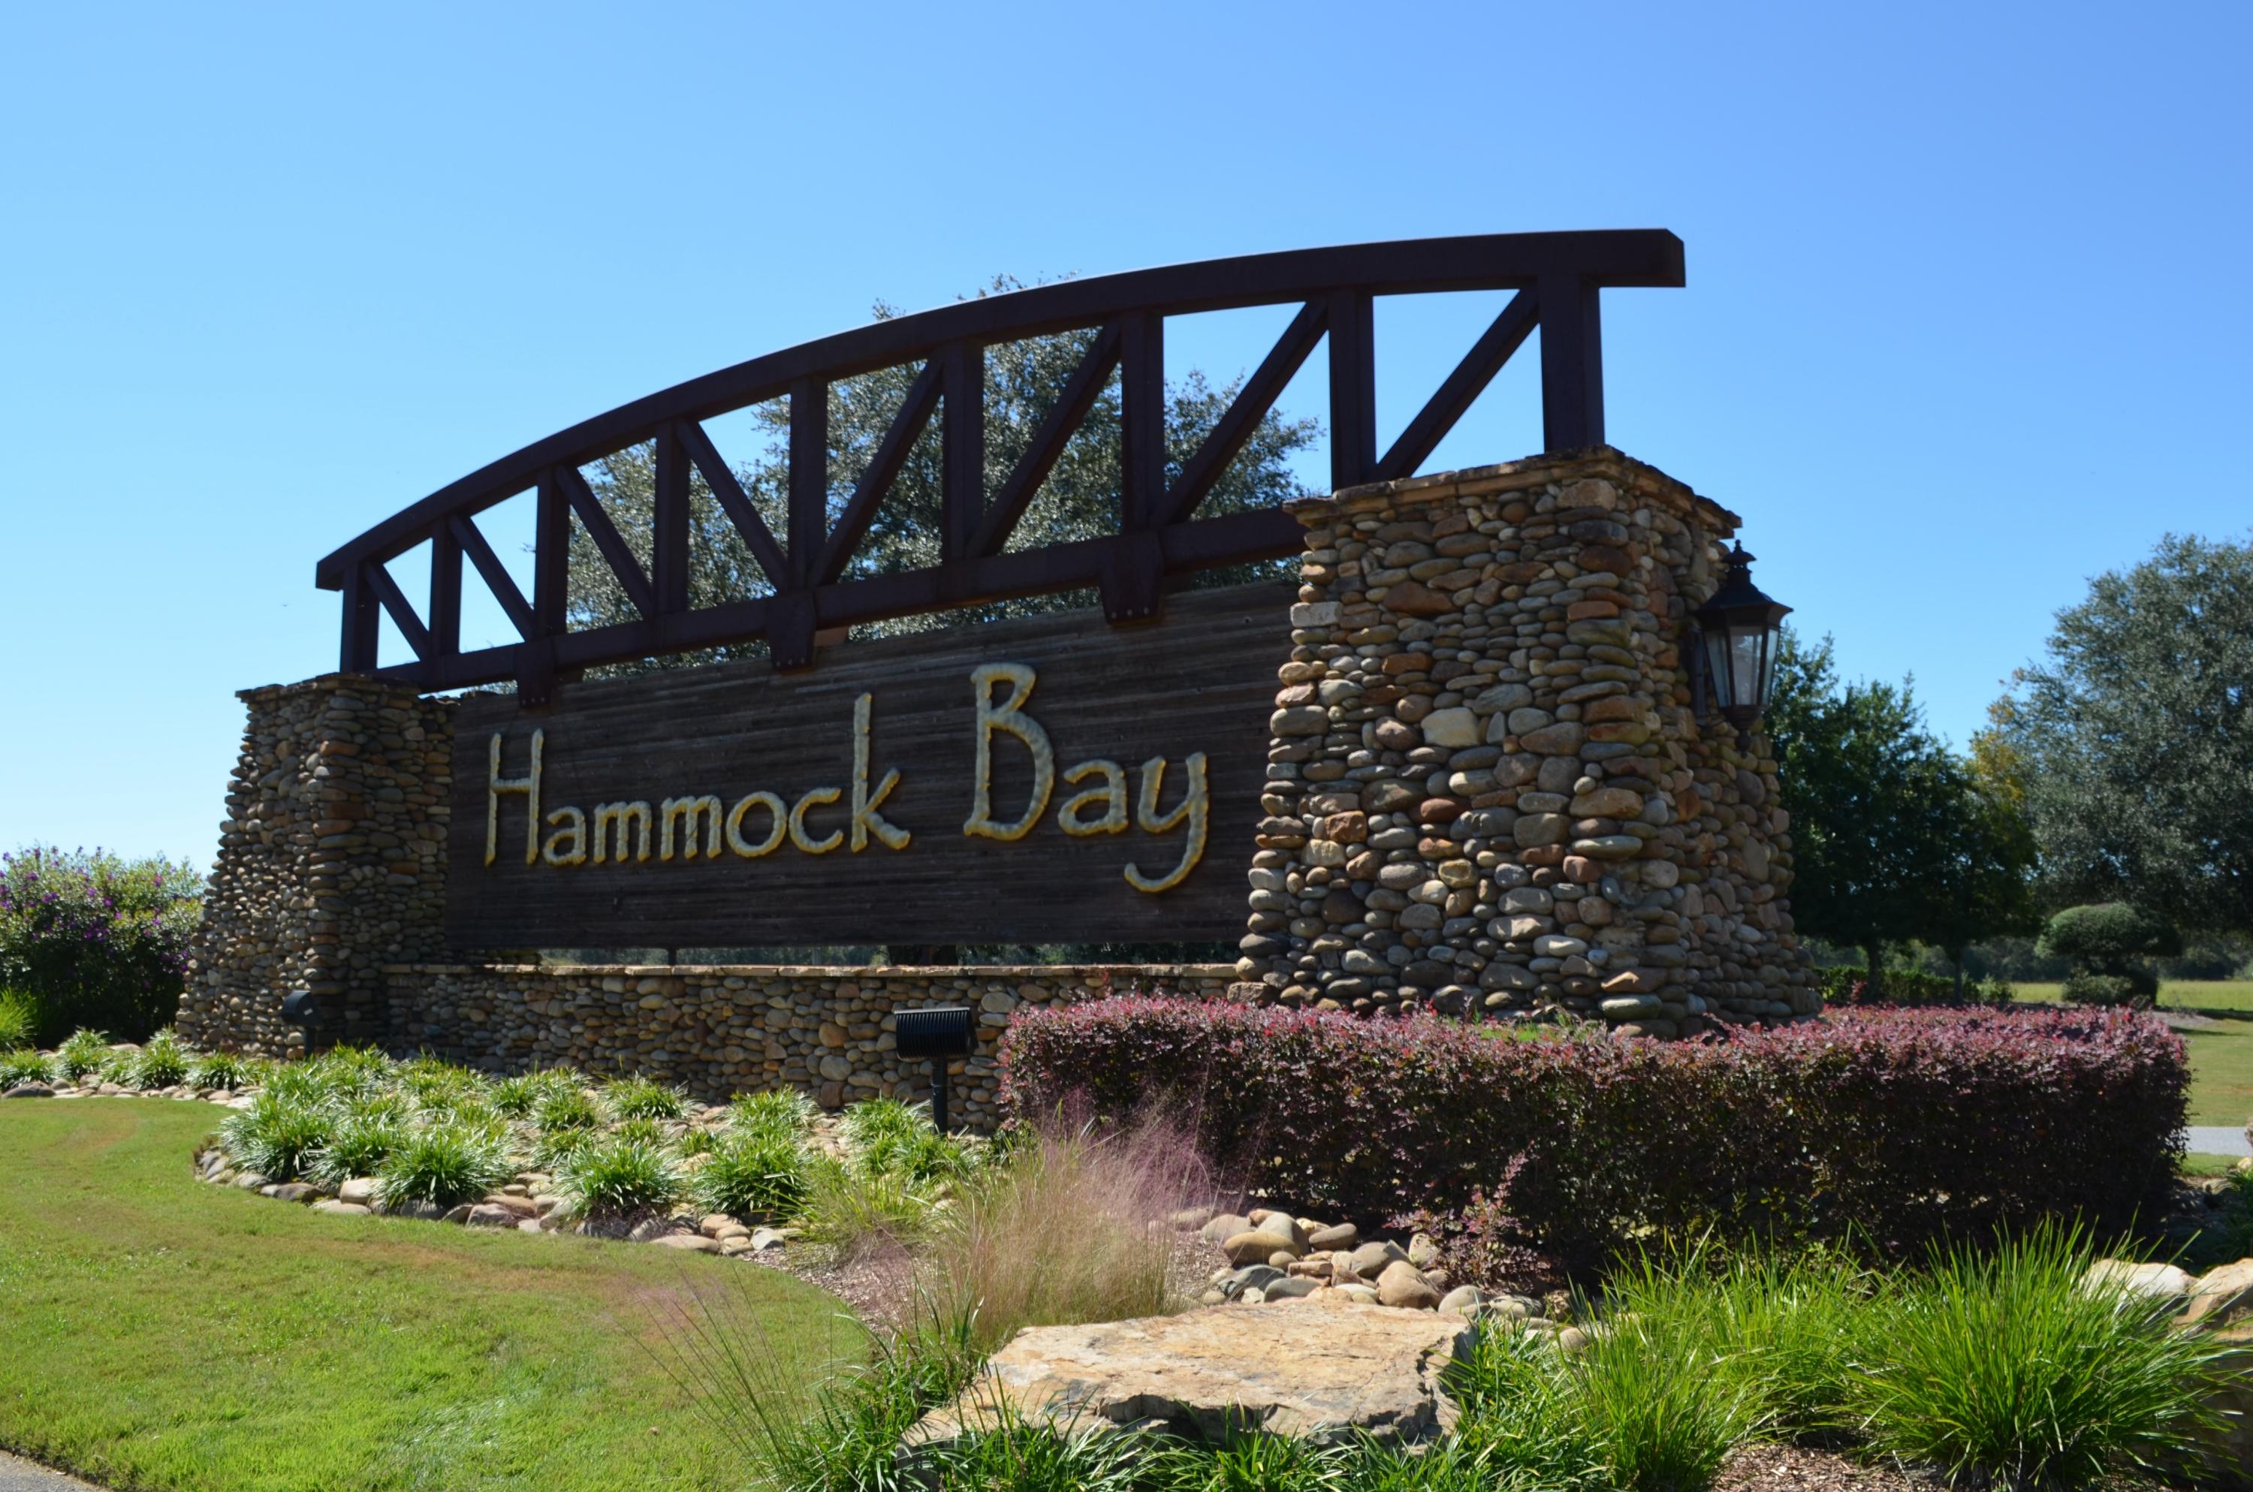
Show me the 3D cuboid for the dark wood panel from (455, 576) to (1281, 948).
[{"bbox_3d":[-1.973,0.317,10.527,7.883,1.851,0.130,-5,-9,36],"label":"dark wood panel"}]

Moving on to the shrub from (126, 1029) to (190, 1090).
[{"bbox_3d":[-6.437,2.086,11.200,0.421,0.397,0.421,4,-8,-29],"label":"shrub"}]

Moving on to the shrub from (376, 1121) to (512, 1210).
[{"bbox_3d":[-2.957,1.816,7.300,0.587,0.381,0.587,3,-8,-21],"label":"shrub"}]

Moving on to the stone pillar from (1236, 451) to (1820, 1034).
[{"bbox_3d":[1.838,0.253,7.604,2.018,2.683,2.122,-5,-9,36],"label":"stone pillar"}]

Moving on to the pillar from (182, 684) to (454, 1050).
[{"bbox_3d":[-5.868,0.983,13.237,1.914,2.766,2.080,-5,-9,36],"label":"pillar"}]

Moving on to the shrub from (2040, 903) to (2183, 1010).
[{"bbox_3d":[23.384,4.966,40.000,3.299,2.546,3.134,-4,-9,30],"label":"shrub"}]

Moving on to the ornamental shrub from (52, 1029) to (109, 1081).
[{"bbox_3d":[-7.317,2.167,11.800,0.382,0.357,0.382,5,-9,-31],"label":"ornamental shrub"}]

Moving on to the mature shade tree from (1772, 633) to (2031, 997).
[{"bbox_3d":[18.576,1.668,41.000,7.148,9.026,7.148,-3,-8,24],"label":"mature shade tree"}]

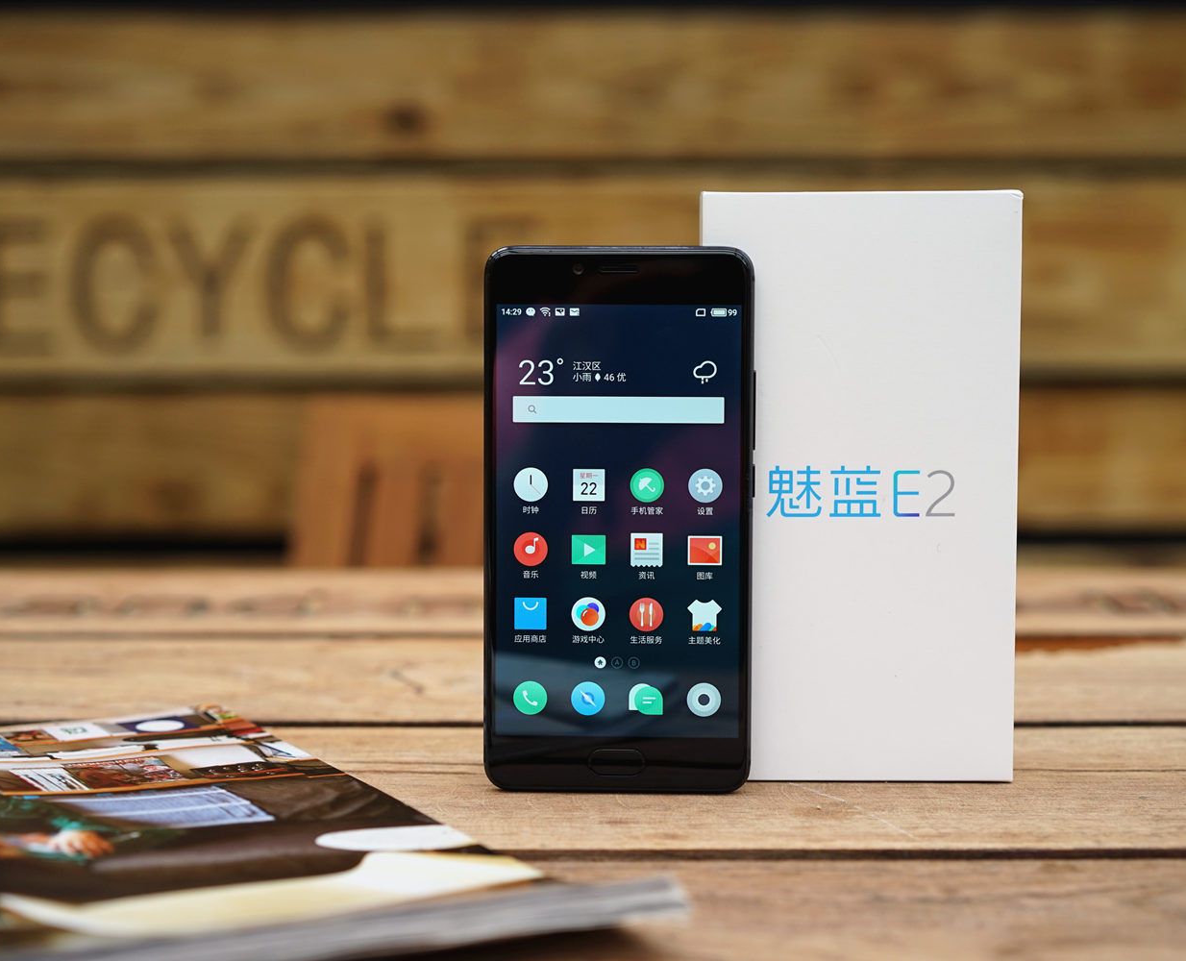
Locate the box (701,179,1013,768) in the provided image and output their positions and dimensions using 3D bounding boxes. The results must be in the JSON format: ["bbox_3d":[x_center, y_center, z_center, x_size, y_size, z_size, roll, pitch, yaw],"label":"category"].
[{"bbox_3d":[0.077,0.000,0.653,0.089,0.169,0.053,0,7,2],"label":"box"}]

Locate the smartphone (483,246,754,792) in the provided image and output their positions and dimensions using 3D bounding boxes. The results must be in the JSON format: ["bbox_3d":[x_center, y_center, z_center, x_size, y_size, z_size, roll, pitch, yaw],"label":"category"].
[{"bbox_3d":[0.007,0.012,0.622,0.076,0.154,0.008,0,3,3],"label":"smartphone"}]

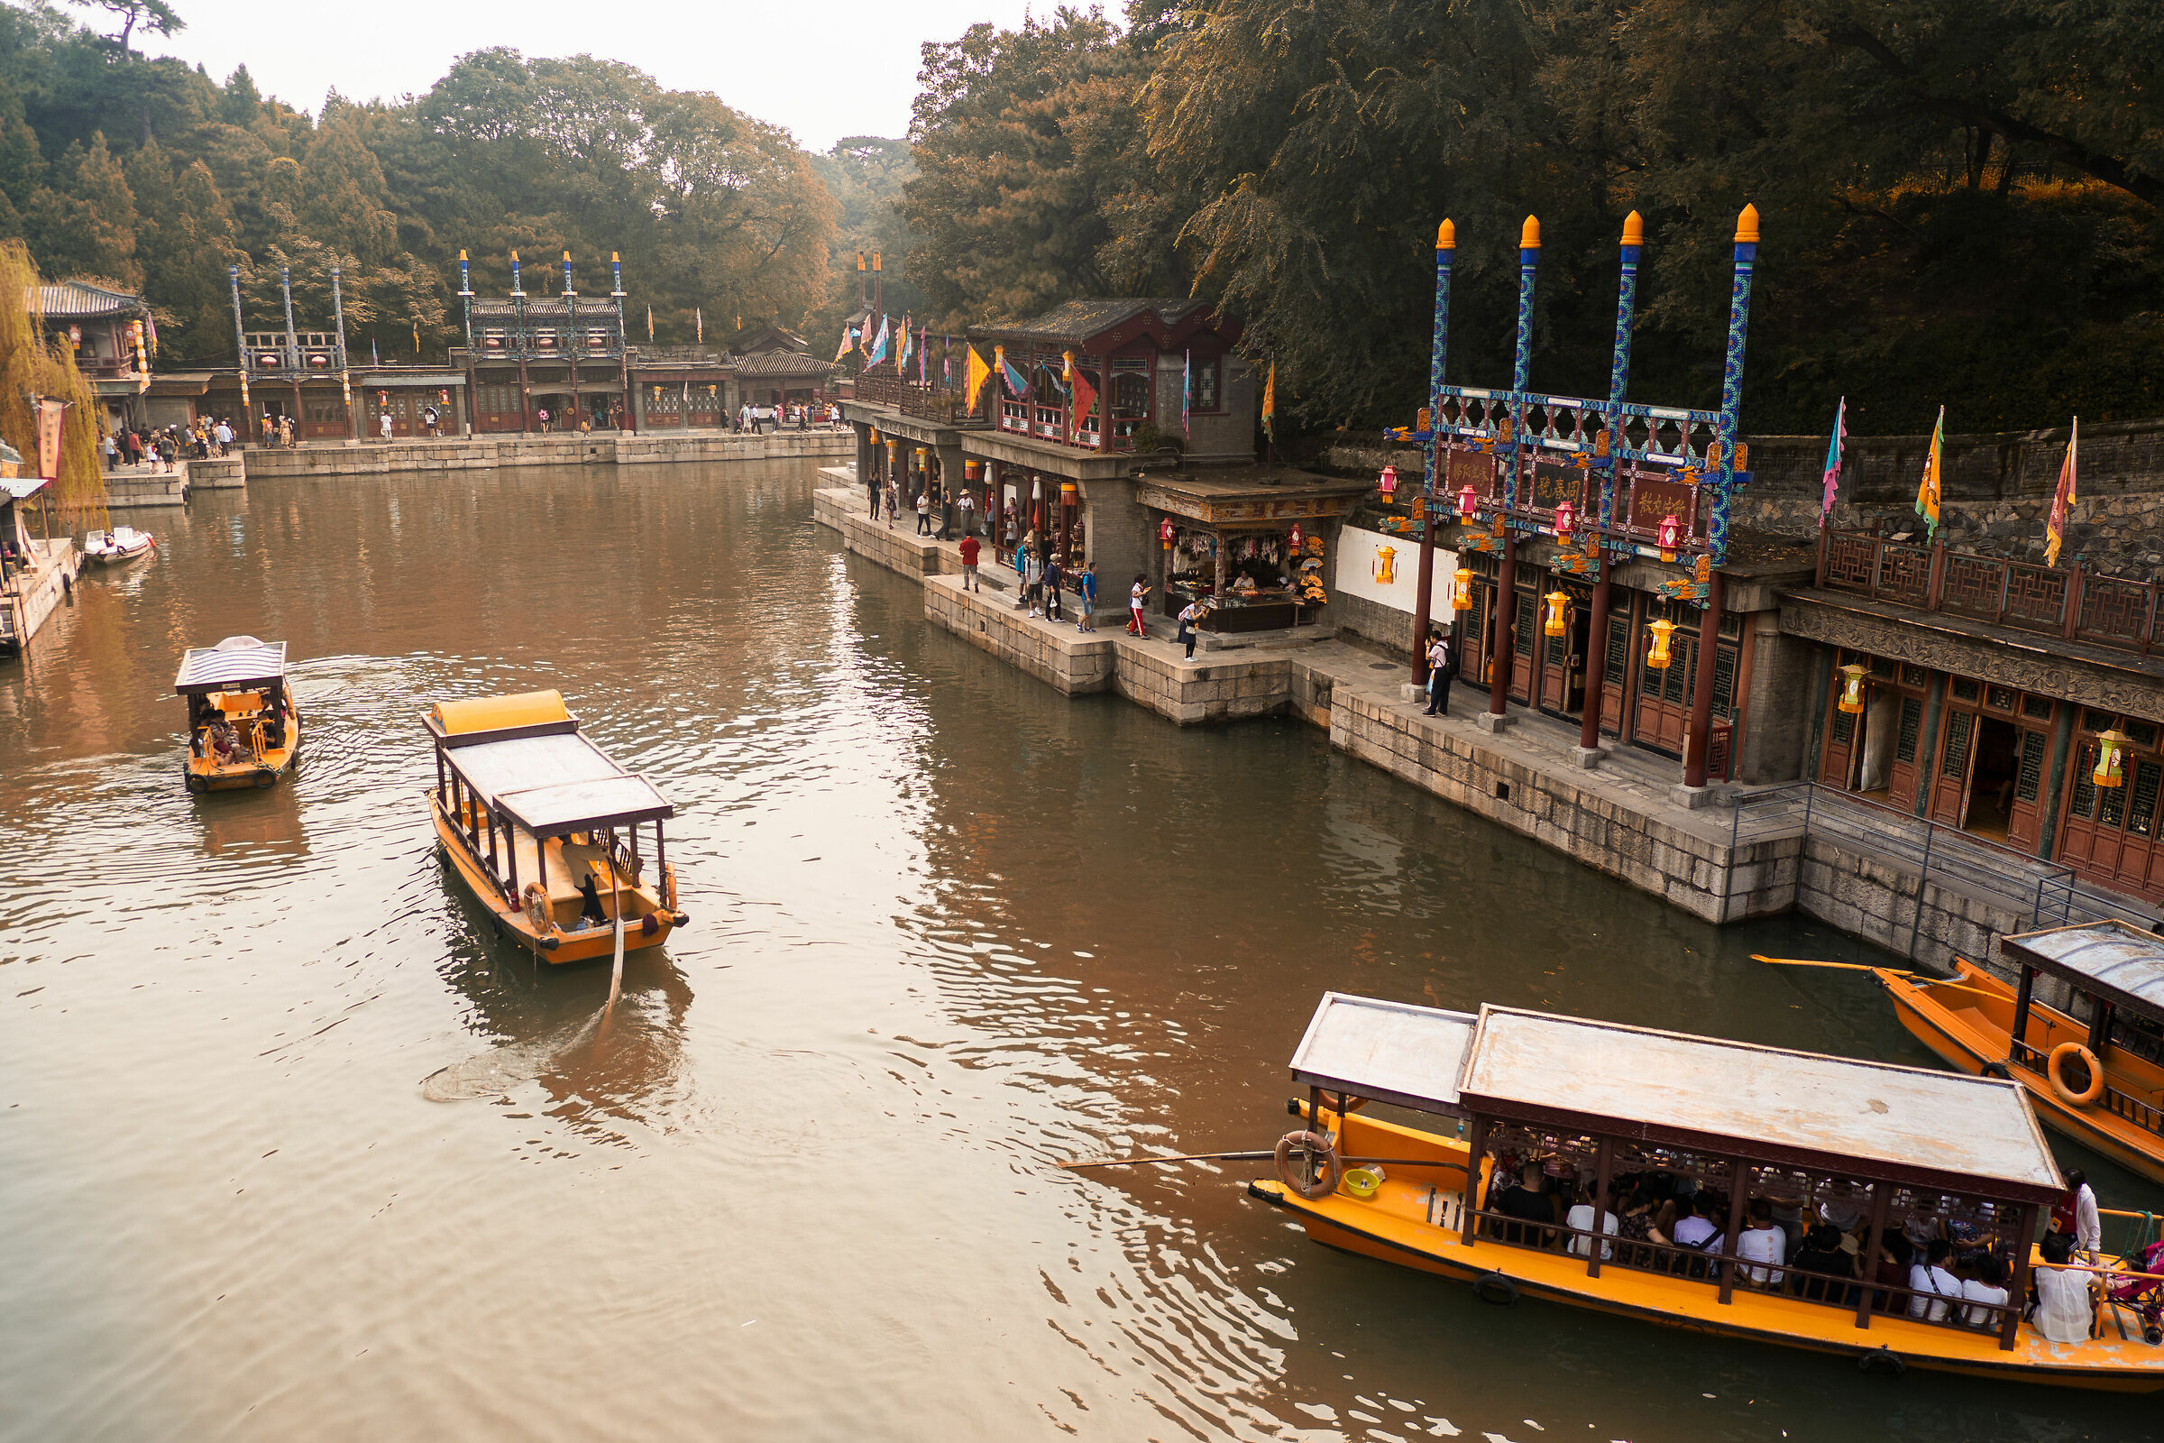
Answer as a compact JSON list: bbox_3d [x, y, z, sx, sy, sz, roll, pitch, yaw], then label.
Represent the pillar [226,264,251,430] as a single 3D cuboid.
[{"bbox_3d":[-44.436,-19.277,86.008,0.477,9.311,0.477,-8,17,-29],"label":"pillar"}]

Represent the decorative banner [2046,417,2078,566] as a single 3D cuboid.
[{"bbox_3d":[13.961,-3.239,23.015,0.220,2.120,0.500,-6,16,-24],"label":"decorative banner"}]

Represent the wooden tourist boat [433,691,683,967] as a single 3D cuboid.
[{"bbox_3d":[-8.931,1.463,26.597,2.150,2.750,8.700,-9,17,-31],"label":"wooden tourist boat"}]

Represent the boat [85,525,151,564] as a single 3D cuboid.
[{"bbox_3d":[-35.110,-6.623,59.170,1.274,1.323,3.234,2,15,8],"label":"boat"}]

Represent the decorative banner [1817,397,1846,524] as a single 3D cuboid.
[{"bbox_3d":[12.265,-4.240,26.558,0.200,2.140,0.480,-6,16,-24],"label":"decorative banner"}]

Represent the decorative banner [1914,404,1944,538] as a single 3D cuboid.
[{"bbox_3d":[13.063,-3.772,24.891,0.220,2.100,0.500,-6,16,-24],"label":"decorative banner"}]

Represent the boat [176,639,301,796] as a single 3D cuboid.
[{"bbox_3d":[-17.805,-0.533,34.535,2.050,2.500,6.900,-6,16,-24],"label":"boat"}]

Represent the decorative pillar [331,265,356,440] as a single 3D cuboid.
[{"bbox_3d":[-40.089,-19.752,87.953,0.477,9.278,0.477,-8,17,-29],"label":"decorative pillar"}]

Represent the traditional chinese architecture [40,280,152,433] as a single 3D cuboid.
[{"bbox_3d":[-50.147,-17.577,81.278,6.144,8.256,4.800,-2,15,-8],"label":"traditional chinese architecture"}]

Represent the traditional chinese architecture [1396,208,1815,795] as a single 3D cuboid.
[{"bbox_3d":[9.523,-4.335,30.161,3.300,9.650,9.370,-6,16,-22],"label":"traditional chinese architecture"}]

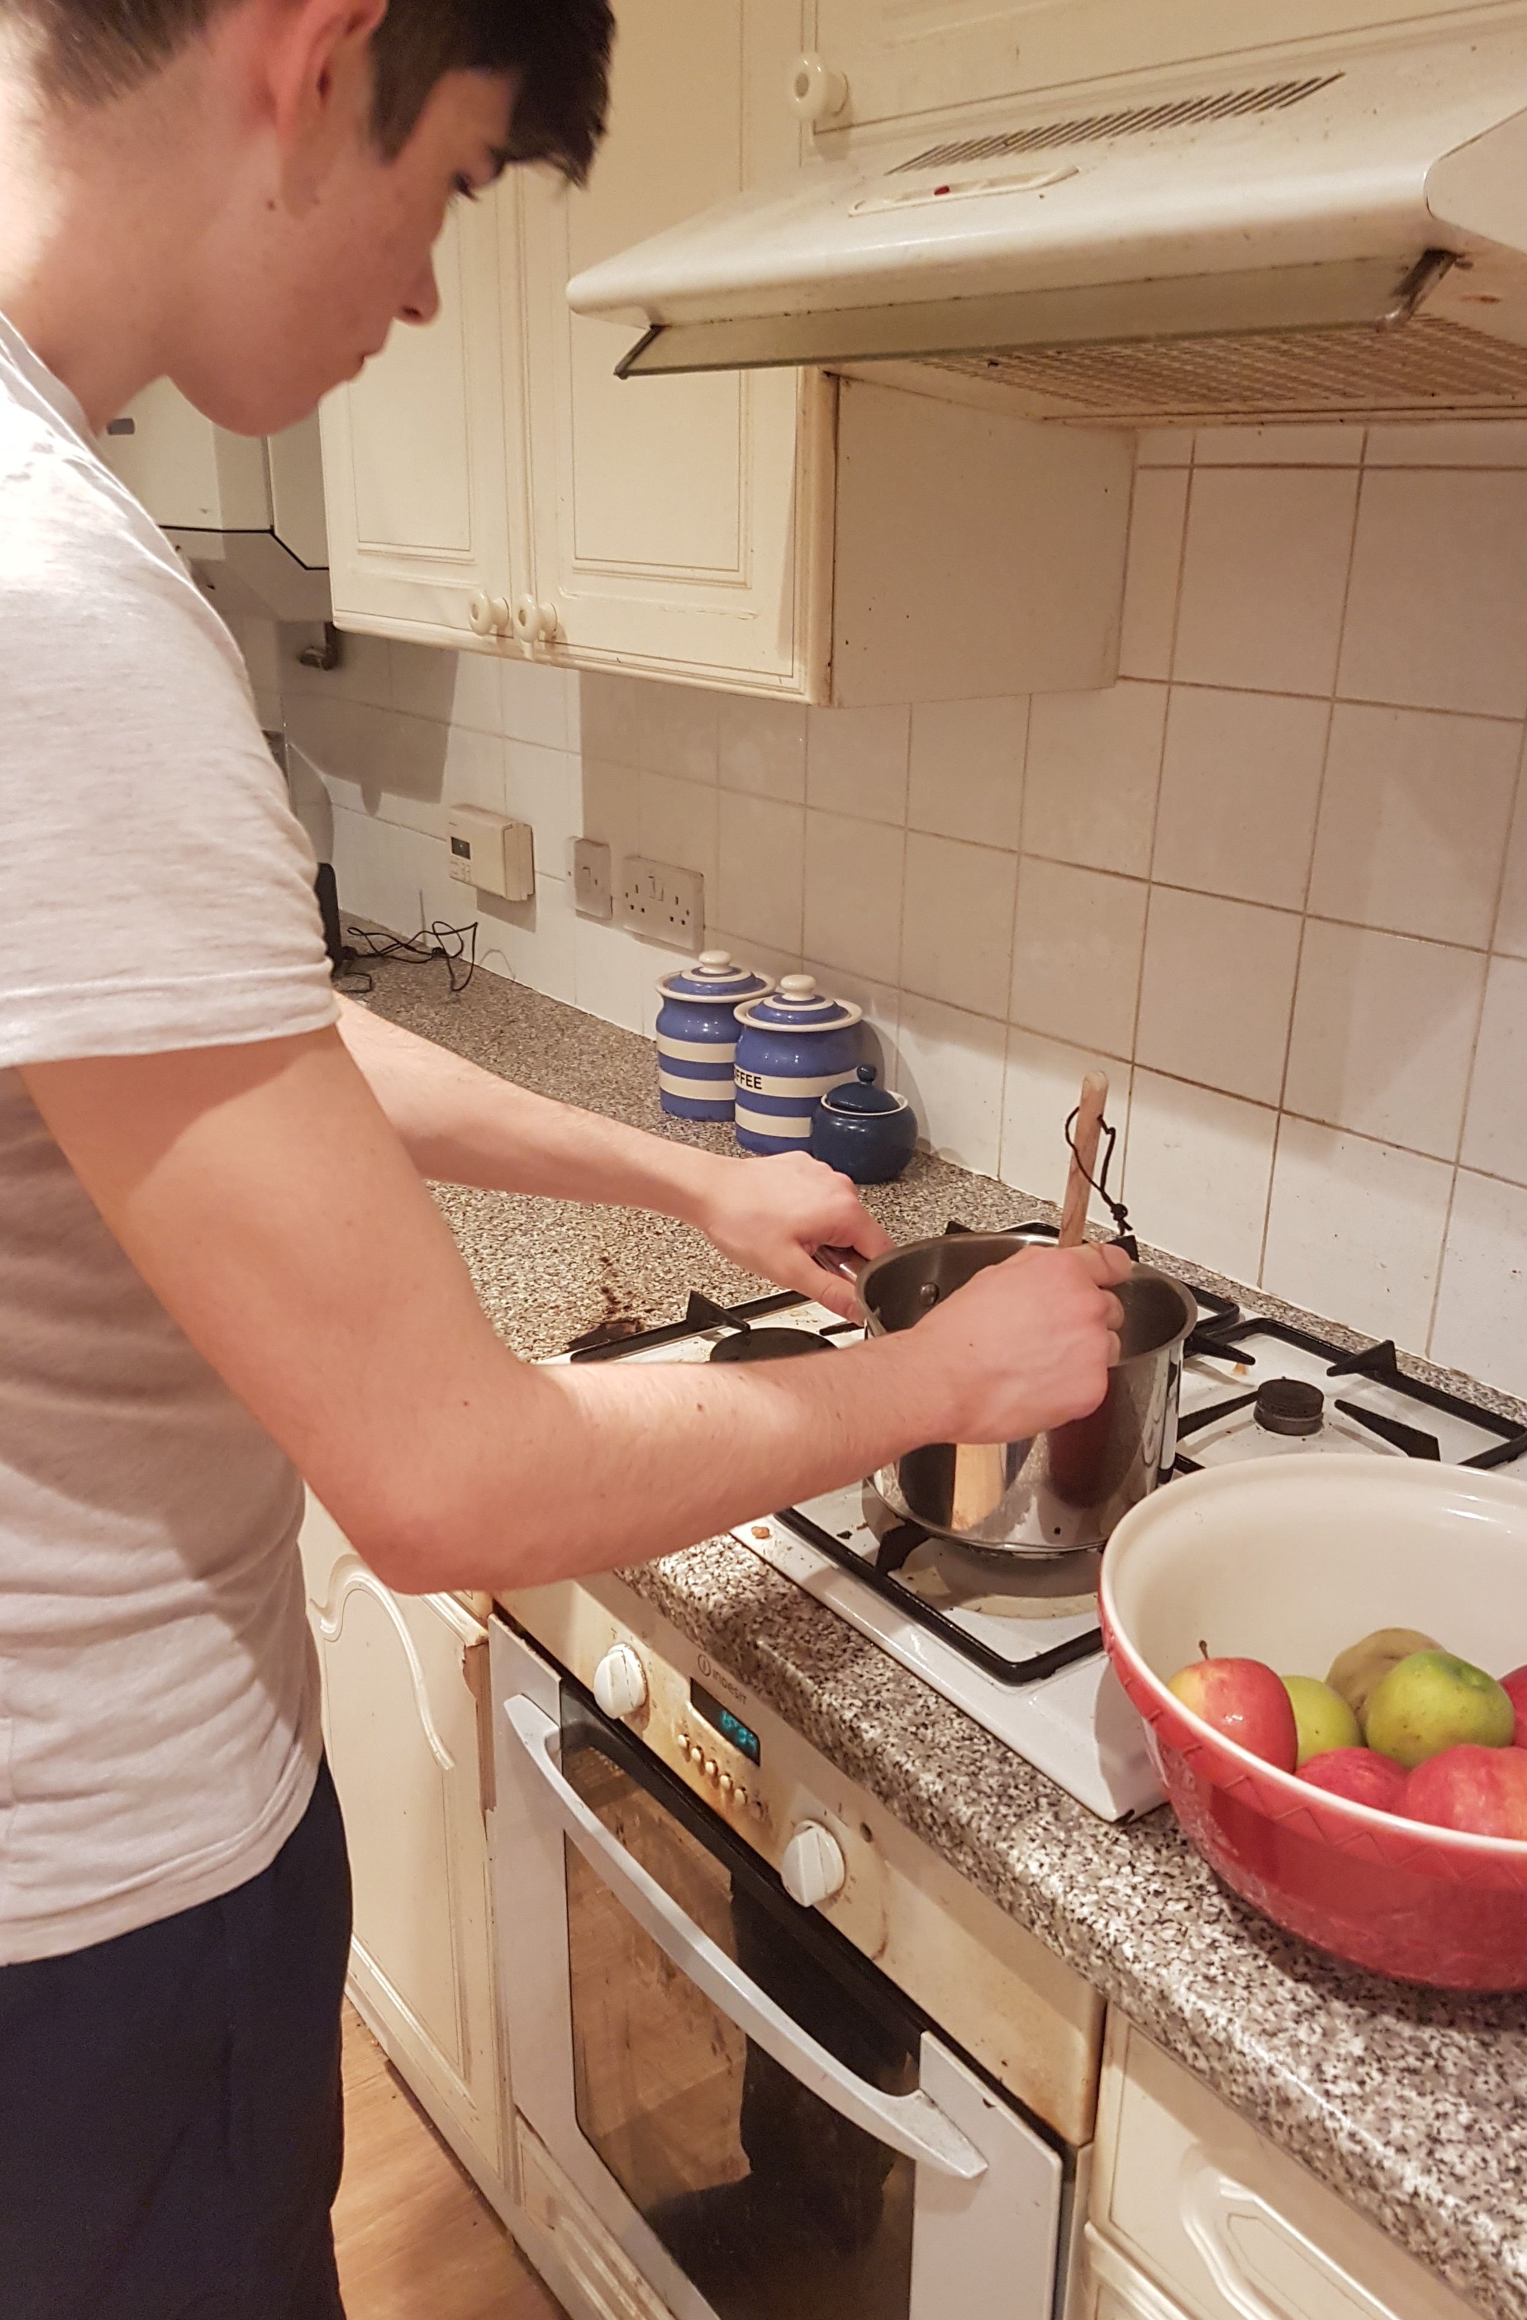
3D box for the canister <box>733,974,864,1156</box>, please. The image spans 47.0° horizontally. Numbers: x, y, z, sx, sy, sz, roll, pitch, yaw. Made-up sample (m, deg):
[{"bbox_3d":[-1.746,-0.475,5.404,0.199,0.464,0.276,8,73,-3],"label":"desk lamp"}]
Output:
[{"bbox_3d":[0.034,-0.100,1.732,0.125,0.163,0.125,1,20,0],"label":"canister"}]

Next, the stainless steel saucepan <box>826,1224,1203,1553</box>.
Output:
[{"bbox_3d":[0.081,0.112,1.066,0.358,0.130,0.192,16,24,35],"label":"stainless steel saucepan"}]

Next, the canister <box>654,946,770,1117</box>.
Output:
[{"bbox_3d":[-0.049,-0.135,1.827,0.124,0.163,0.124,1,20,0],"label":"canister"}]

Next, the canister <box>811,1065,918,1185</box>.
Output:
[{"bbox_3d":[0.096,-0.038,1.654,0.101,0.103,0.101,1,20,0],"label":"canister"}]

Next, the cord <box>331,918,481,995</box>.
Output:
[{"bbox_3d":[-0.475,-0.278,2.319,0.170,0.080,0.280,-14,25,-35],"label":"cord"}]

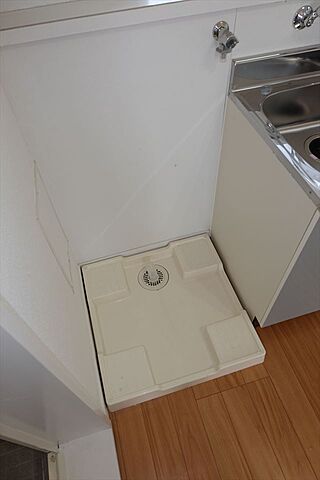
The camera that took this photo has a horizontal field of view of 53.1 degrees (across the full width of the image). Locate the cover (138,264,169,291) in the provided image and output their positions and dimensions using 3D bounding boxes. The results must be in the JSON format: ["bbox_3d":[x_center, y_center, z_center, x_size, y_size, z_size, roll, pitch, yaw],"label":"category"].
[{"bbox_3d":[-0.029,0.179,1.512,0.145,0.015,0.145,-2,52,2],"label":"cover"}]

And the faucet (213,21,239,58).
[{"bbox_3d":[0.187,-0.548,0.898,0.056,0.088,0.095,-14,52,-8],"label":"faucet"}]

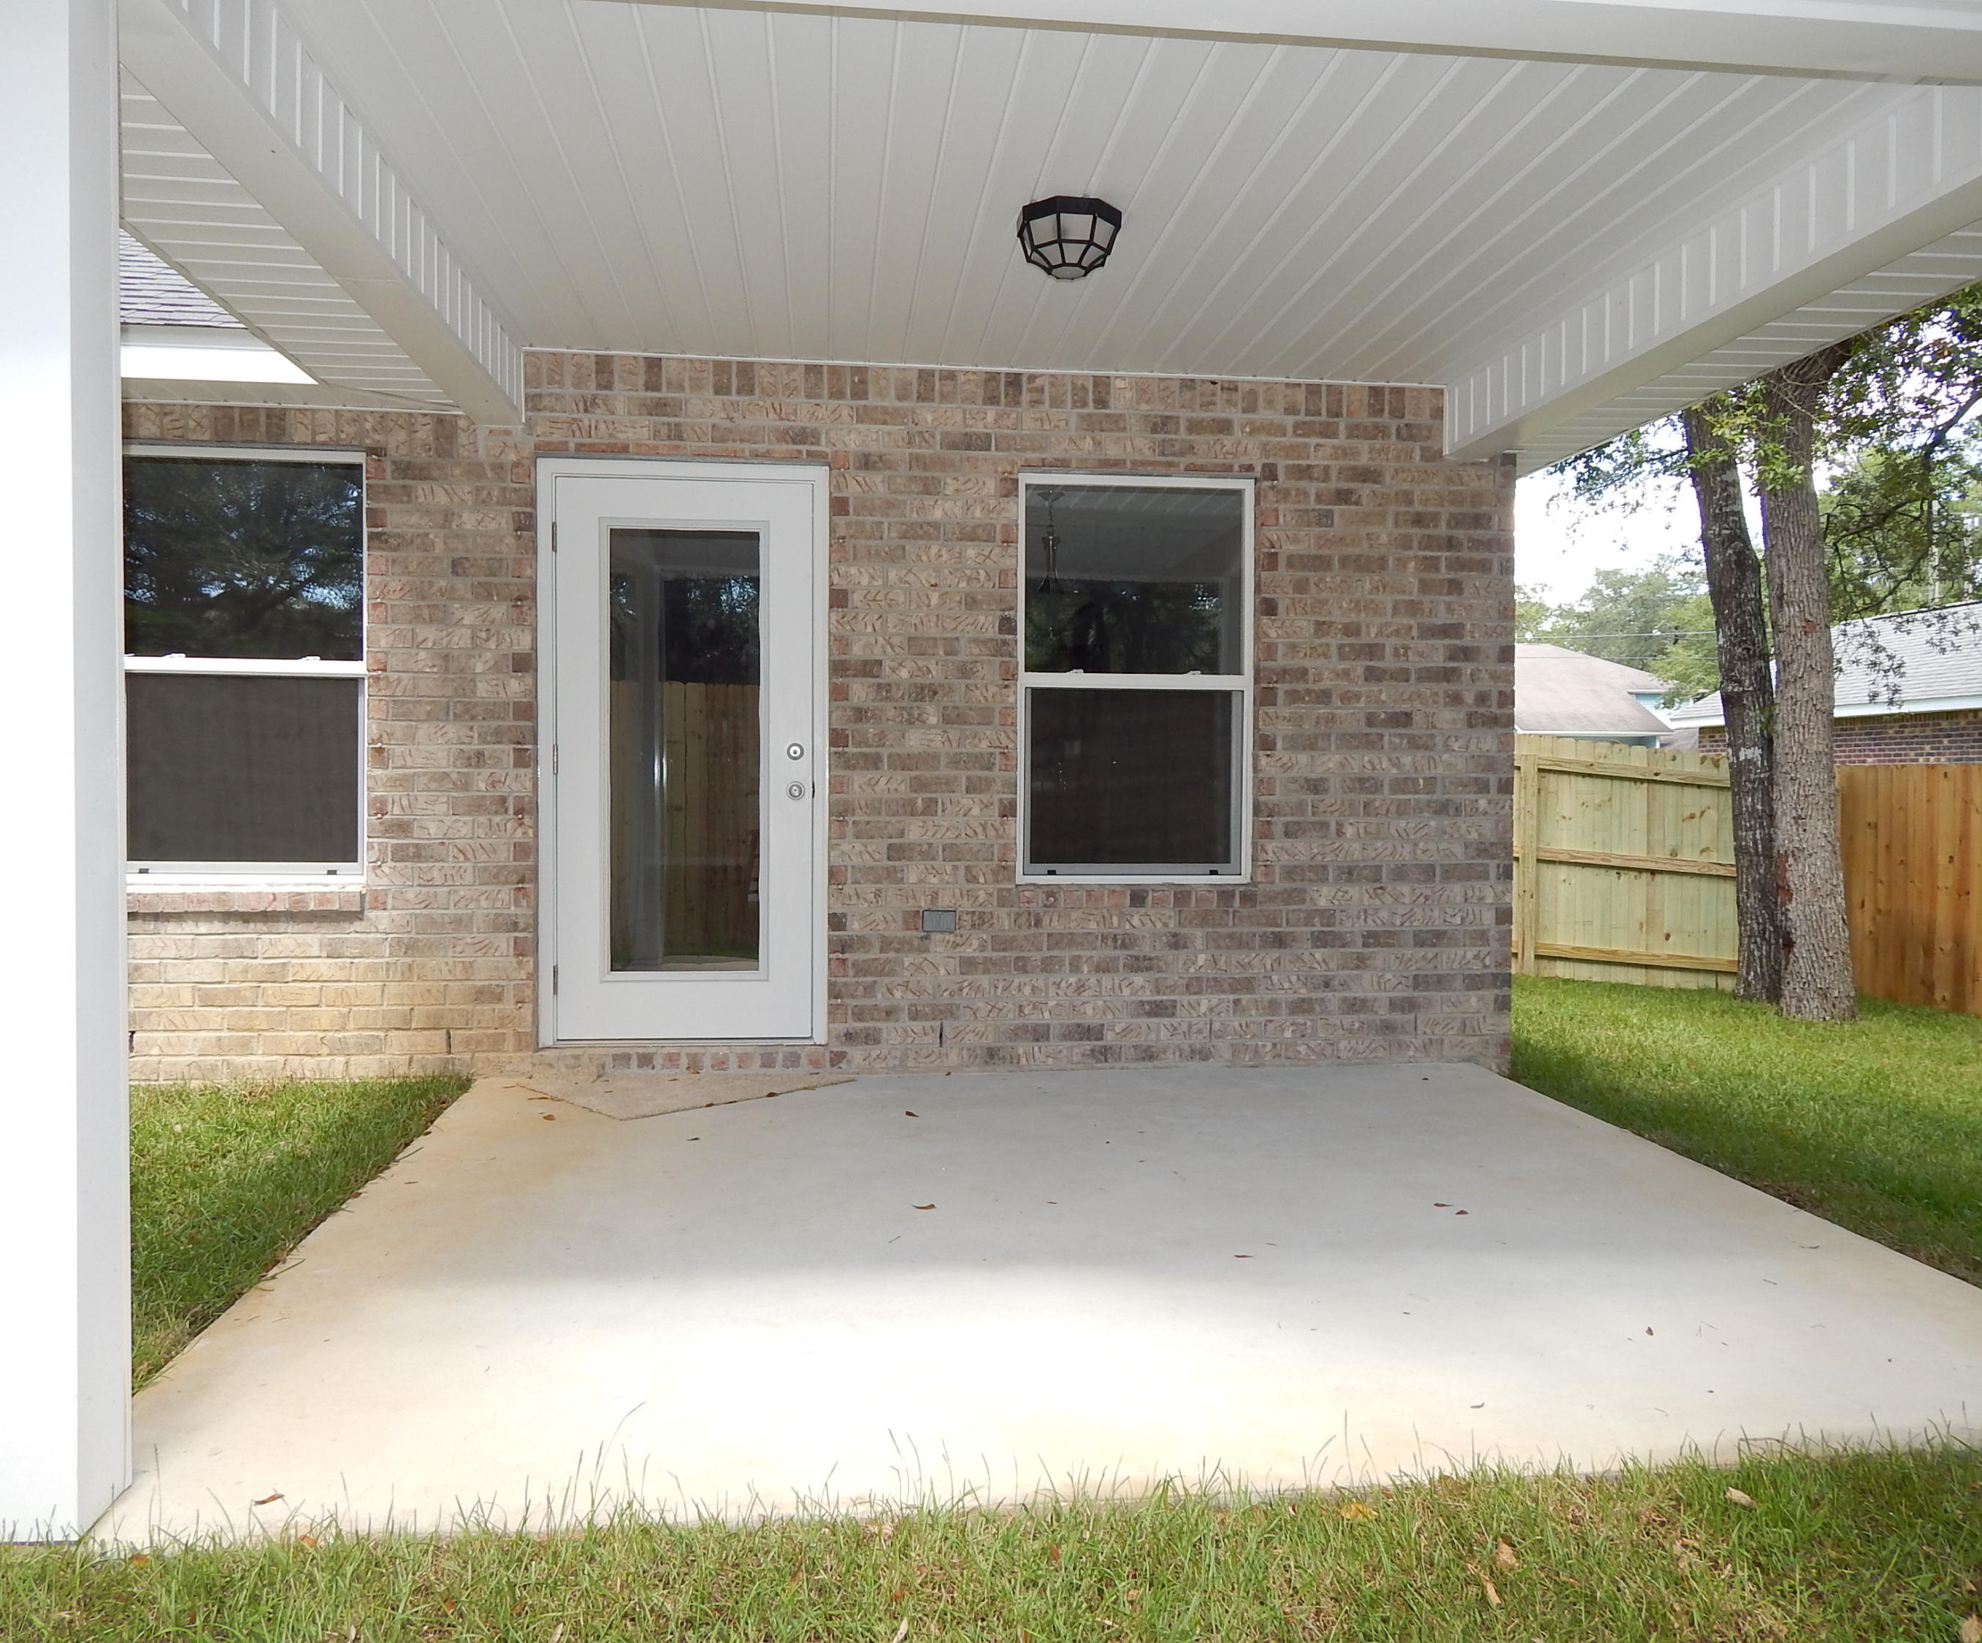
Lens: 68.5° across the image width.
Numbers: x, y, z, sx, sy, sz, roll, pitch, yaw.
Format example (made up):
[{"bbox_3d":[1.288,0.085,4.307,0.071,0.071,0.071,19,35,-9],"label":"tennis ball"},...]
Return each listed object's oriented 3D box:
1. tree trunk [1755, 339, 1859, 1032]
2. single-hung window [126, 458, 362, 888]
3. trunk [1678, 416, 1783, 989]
[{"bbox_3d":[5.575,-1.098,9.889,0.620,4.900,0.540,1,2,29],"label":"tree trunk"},{"bbox_3d":[-2.642,-0.546,5.103,0.900,1.505,0.100,0,1,-7],"label":"single-hung window"},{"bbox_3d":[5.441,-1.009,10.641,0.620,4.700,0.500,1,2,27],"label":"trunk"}]

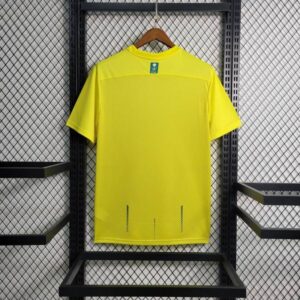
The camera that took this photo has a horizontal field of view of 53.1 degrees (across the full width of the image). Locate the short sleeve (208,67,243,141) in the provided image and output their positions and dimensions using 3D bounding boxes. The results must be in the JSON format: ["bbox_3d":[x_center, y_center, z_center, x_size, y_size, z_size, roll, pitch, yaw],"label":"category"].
[{"bbox_3d":[0.284,-0.175,1.130,0.130,0.280,0.080,0,0,0],"label":"short sleeve"}]

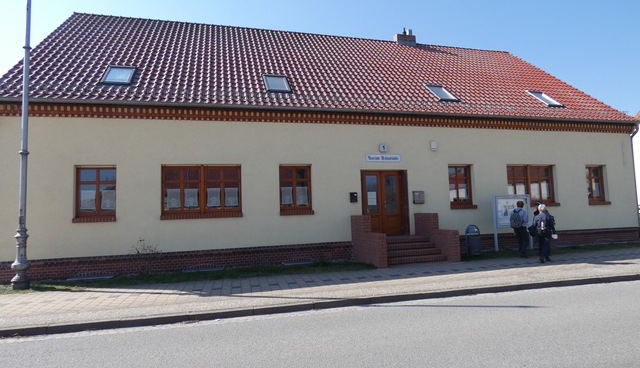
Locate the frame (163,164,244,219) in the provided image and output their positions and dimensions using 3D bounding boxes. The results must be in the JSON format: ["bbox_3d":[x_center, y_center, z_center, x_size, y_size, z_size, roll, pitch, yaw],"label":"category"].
[{"bbox_3d":[-3.383,0.211,10.693,2.242,1.532,0.190,-1,-4,-14],"label":"frame"}]

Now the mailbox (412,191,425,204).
[{"bbox_3d":[3.228,0.464,12.168,0.397,0.412,0.150,-1,-4,-14],"label":"mailbox"}]

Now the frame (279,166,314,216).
[{"bbox_3d":[-0.733,0.177,11.358,1.071,1.532,0.190,-1,-4,-14],"label":"frame"}]

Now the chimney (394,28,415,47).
[{"bbox_3d":[4.349,-7.422,19.013,1.021,0.961,0.515,-1,-4,-14],"label":"chimney"}]

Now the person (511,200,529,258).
[{"bbox_3d":[6.077,1.373,11.183,0.480,1.698,0.500,2,-6,-44],"label":"person"}]

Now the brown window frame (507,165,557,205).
[{"bbox_3d":[7.728,0.069,13.480,2.209,1.532,0.190,-1,-4,-14],"label":"brown window frame"}]

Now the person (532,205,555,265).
[{"bbox_3d":[6.145,1.362,10.246,0.500,1.594,0.480,-5,-5,34],"label":"person"}]

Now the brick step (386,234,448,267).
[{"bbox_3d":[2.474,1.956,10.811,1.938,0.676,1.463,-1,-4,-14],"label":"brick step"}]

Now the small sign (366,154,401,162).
[{"bbox_3d":[2.090,-0.838,12.044,1.220,0.241,0.050,-1,-4,-14],"label":"small sign"}]

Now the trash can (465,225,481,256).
[{"bbox_3d":[4.993,1.846,12.054,0.430,1.012,0.380,-1,-4,-14],"label":"trash can"}]

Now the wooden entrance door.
[{"bbox_3d":[2.030,0.635,12.273,1.612,2.177,0.140,-1,-4,-14],"label":"wooden entrance door"}]

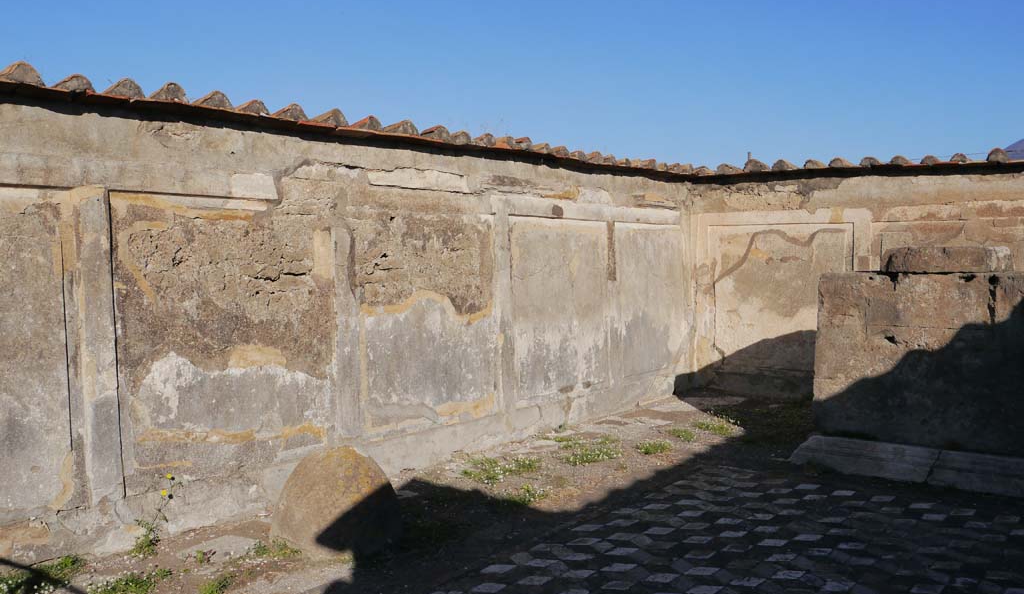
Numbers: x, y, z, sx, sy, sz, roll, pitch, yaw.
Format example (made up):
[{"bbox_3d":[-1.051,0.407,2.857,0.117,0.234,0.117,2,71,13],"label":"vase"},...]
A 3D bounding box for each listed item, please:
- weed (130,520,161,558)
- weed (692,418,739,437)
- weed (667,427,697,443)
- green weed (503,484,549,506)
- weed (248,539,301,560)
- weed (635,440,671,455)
[{"bbox_3d":[-2.044,1.334,4.614,0.153,0.188,0.122,-2,3,-24],"label":"weed"},{"bbox_3d":[1.847,1.170,7.523,0.406,0.143,0.304,0,3,14],"label":"weed"},{"bbox_3d":[1.485,1.203,7.258,0.258,0.112,0.219,0,3,12],"label":"weed"},{"bbox_3d":[0.090,1.308,5.543,0.308,0.107,0.231,0,3,1],"label":"green weed"},{"bbox_3d":[-1.316,1.387,4.590,0.277,0.071,0.152,-1,3,-16],"label":"weed"},{"bbox_3d":[1.171,1.234,6.860,0.310,0.097,0.248,0,3,10],"label":"weed"}]

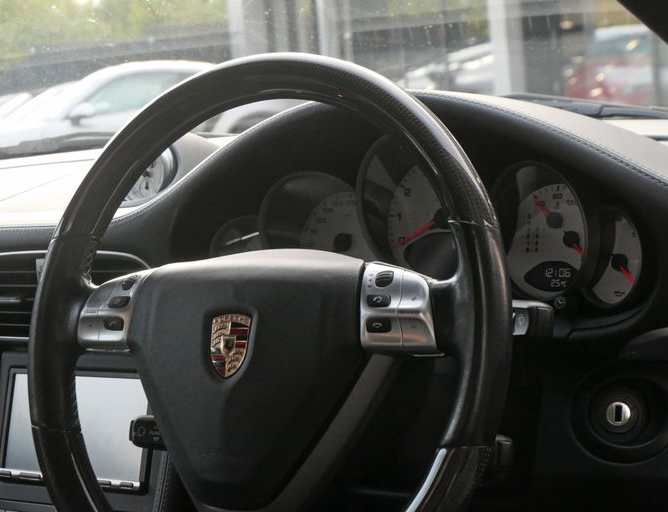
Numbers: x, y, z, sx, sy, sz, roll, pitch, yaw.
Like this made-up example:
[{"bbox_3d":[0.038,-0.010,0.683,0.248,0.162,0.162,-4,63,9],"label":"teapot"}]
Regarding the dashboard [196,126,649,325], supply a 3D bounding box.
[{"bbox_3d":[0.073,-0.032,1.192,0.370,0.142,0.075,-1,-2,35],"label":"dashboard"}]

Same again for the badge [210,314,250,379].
[{"bbox_3d":[-0.065,0.055,0.990,0.031,0.041,0.005,-2,-10,34],"label":"badge"}]

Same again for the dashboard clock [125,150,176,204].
[{"bbox_3d":[-0.172,-0.078,1.472,0.070,0.070,0.032,-1,0,35],"label":"dashboard clock"}]

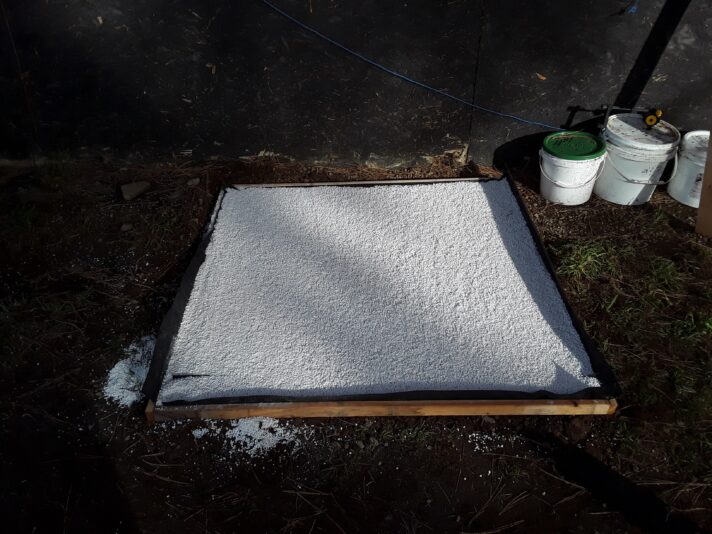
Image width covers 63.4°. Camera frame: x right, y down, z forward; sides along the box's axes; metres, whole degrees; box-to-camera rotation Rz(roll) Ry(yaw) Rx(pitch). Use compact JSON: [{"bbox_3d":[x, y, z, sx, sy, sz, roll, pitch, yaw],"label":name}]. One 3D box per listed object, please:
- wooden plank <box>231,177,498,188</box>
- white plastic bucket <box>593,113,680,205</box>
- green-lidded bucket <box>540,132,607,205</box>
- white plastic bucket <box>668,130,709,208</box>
[{"bbox_3d":[0.048,-0.367,2.663,1.270,0.050,0.025,-1,38,-1],"label":"wooden plank"},{"bbox_3d":[1.219,-0.467,2.536,0.302,0.308,0.298,0,38,0],"label":"white plastic bucket"},{"bbox_3d":[0.952,-0.434,2.561,0.270,0.232,0.265,0,38,0],"label":"green-lidded bucket"},{"bbox_3d":[1.533,-0.421,2.521,0.268,0.255,0.265,0,38,0],"label":"white plastic bucket"}]

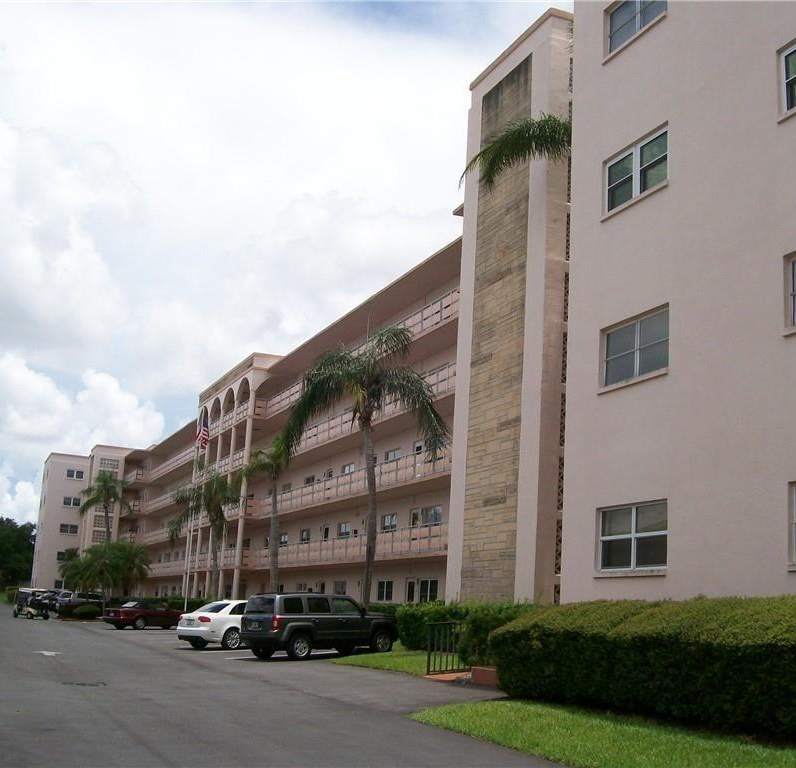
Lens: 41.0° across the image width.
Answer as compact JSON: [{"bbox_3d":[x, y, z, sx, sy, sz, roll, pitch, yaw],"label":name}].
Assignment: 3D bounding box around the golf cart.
[{"bbox_3d":[-19.789,11.852,57.500,1.200,1.780,2.350,15,-17,-43],"label":"golf cart"}]

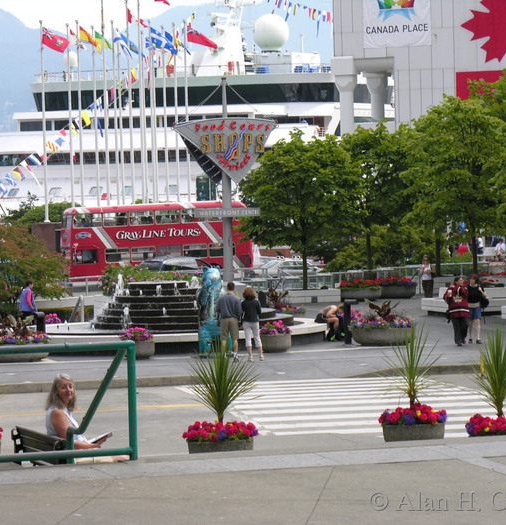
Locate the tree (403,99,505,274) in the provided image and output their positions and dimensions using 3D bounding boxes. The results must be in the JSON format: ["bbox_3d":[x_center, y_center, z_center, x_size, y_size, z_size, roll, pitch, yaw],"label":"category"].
[{"bbox_3d":[6.281,-2.253,88.000,3.500,5.800,3.500,-2,1,0],"label":"tree"}]

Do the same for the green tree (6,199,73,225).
[{"bbox_3d":[-12.819,-2.715,172.000,4.200,2.400,3.600,-2,1,0],"label":"green tree"}]

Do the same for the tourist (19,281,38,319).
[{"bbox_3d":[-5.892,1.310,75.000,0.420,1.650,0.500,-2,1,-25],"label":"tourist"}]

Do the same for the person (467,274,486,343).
[{"bbox_3d":[5.393,1.129,68.800,0.500,1.680,0.360,-1,1,7],"label":"person"}]

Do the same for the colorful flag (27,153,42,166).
[{"bbox_3d":[-17.242,-8.128,225.000,1.050,1.000,0.250,-2,1,0],"label":"colorful flag"}]

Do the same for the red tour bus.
[{"bbox_3d":[-5.001,-0.906,147.600,9.600,4.150,2.500,-3,1,-16],"label":"red tour bus"}]

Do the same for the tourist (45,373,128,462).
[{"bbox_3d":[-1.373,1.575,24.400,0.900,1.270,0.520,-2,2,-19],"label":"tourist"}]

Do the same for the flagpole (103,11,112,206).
[{"bbox_3d":[-8.747,-9.122,170.000,0.150,13.200,0.150,-1,2,0],"label":"flagpole"}]

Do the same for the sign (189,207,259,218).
[{"bbox_3d":[-0.667,-1.316,75.500,1.780,0.230,0.220,-2,1,-22],"label":"sign"}]

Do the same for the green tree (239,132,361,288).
[{"bbox_3d":[1.733,-1.897,104.000,4.450,5.700,4.400,-2,1,0],"label":"green tree"}]

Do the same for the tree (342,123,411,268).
[{"bbox_3d":[4.281,-2.095,103.000,4.000,6.000,4.000,-1,2,0],"label":"tree"}]

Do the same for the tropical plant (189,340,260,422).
[{"bbox_3d":[-0.298,1.228,29.300,0.720,0.860,0.700,-2,1,0],"label":"tropical plant"}]

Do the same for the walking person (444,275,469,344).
[{"bbox_3d":[4.829,1.160,67.500,0.600,1.660,0.420,-1,1,5],"label":"walking person"}]

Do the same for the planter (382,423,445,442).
[{"bbox_3d":[1.901,2.116,33.700,0.750,0.420,0.750,-2,1,0],"label":"planter"}]

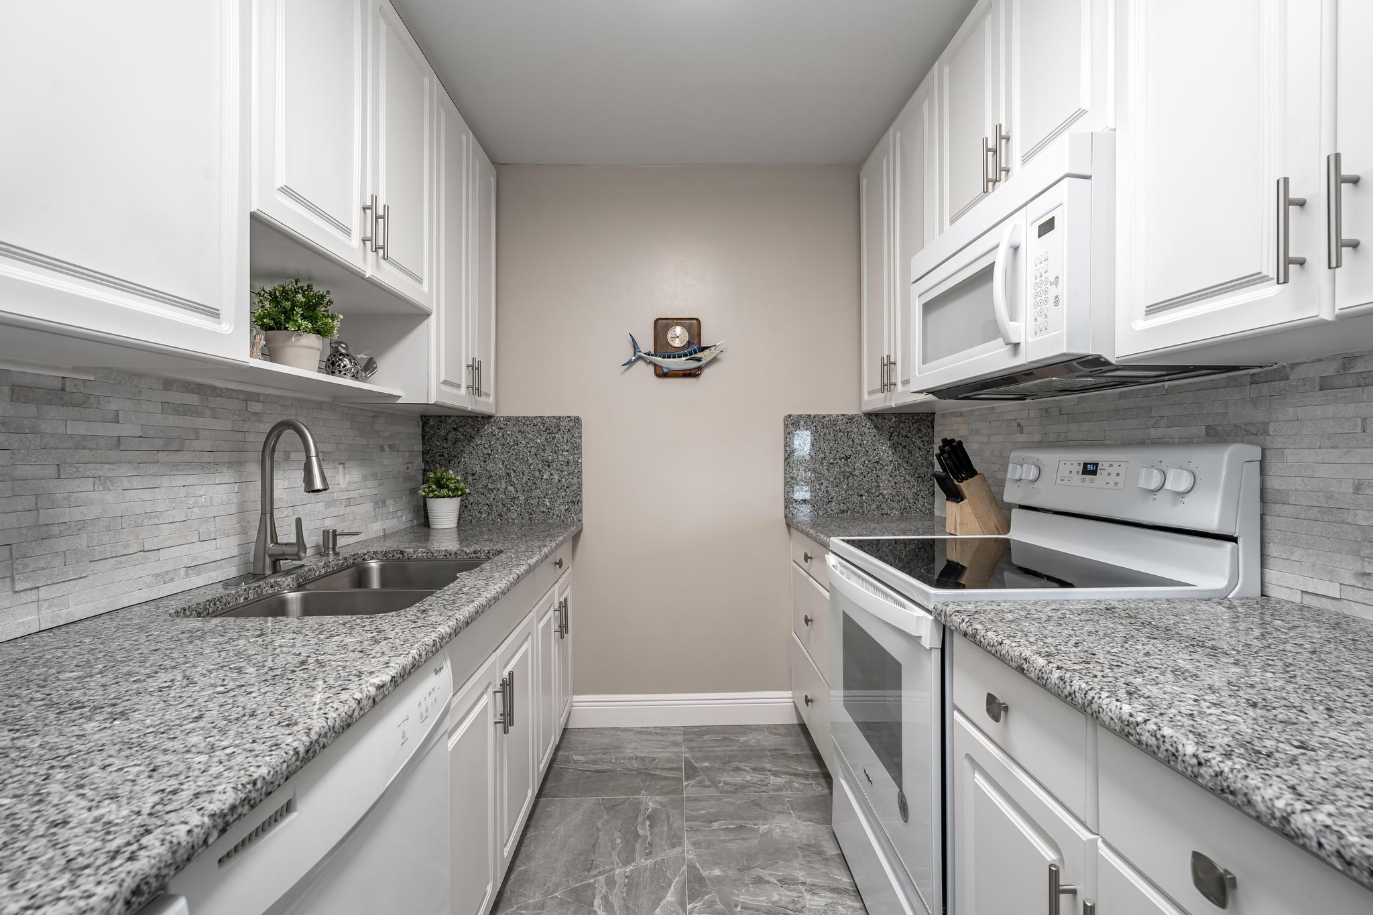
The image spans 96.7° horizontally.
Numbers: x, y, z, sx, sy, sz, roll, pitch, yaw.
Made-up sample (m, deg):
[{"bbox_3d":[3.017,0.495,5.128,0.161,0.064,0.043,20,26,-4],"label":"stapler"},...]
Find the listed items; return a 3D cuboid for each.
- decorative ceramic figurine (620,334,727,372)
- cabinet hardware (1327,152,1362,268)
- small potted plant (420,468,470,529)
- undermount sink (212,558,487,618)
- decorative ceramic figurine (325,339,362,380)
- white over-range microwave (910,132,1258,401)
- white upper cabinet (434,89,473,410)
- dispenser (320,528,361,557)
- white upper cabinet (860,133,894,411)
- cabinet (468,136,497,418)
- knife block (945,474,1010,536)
[{"bbox_3d":[-0.059,-0.451,2.626,0.451,0.173,0.060,0,0,-1],"label":"decorative ceramic figurine"},{"bbox_3d":[0.793,-0.298,0.737,0.037,0.137,0.012,0,0,-1],"label":"cabinet hardware"},{"bbox_3d":[-0.985,0.163,2.480,0.200,0.240,0.200,0,0,-1],"label":"small potted plant"},{"bbox_3d":[-0.713,0.408,1.430,0.425,0.205,0.765,0,0,-1],"label":"undermount sink"},{"bbox_3d":[-0.986,-0.275,1.792,0.095,0.127,0.155,0,1,38],"label":"decorative ceramic figurine"},{"bbox_3d":[0.885,-0.394,1.521,0.440,0.440,0.758,0,0,-1],"label":"white over-range microwave"},{"bbox_3d":[-0.981,-0.722,2.131,0.328,1.073,0.343,0,0,-1],"label":"white upper cabinet"},{"bbox_3d":[-1.015,0.250,1.798,0.121,0.077,0.050,0,0,-1],"label":"dispenser"},{"bbox_3d":[0.936,-0.725,2.486,0.326,1.046,0.390,0,0,-1],"label":"white upper cabinet"},{"bbox_3d":[-0.989,-0.724,2.473,0.328,1.073,0.343,0,0,-1],"label":"cabinet"},{"bbox_3d":[0.997,0.159,2.089,0.175,0.208,0.090,0,0,-1],"label":"knife block"}]

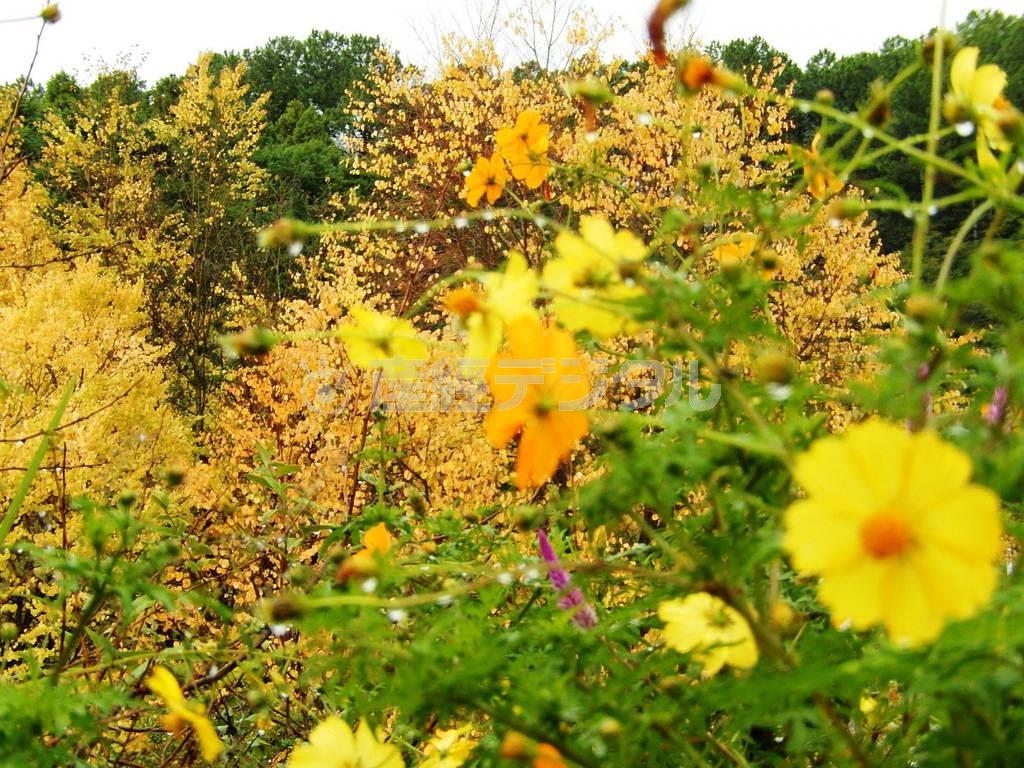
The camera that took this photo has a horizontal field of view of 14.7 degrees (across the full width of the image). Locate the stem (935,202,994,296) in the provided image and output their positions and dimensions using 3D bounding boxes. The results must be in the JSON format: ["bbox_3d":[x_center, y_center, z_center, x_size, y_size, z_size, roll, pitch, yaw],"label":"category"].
[{"bbox_3d":[0.180,-0.054,1.580,0.024,0.038,0.010,0,-2,0],"label":"stem"}]

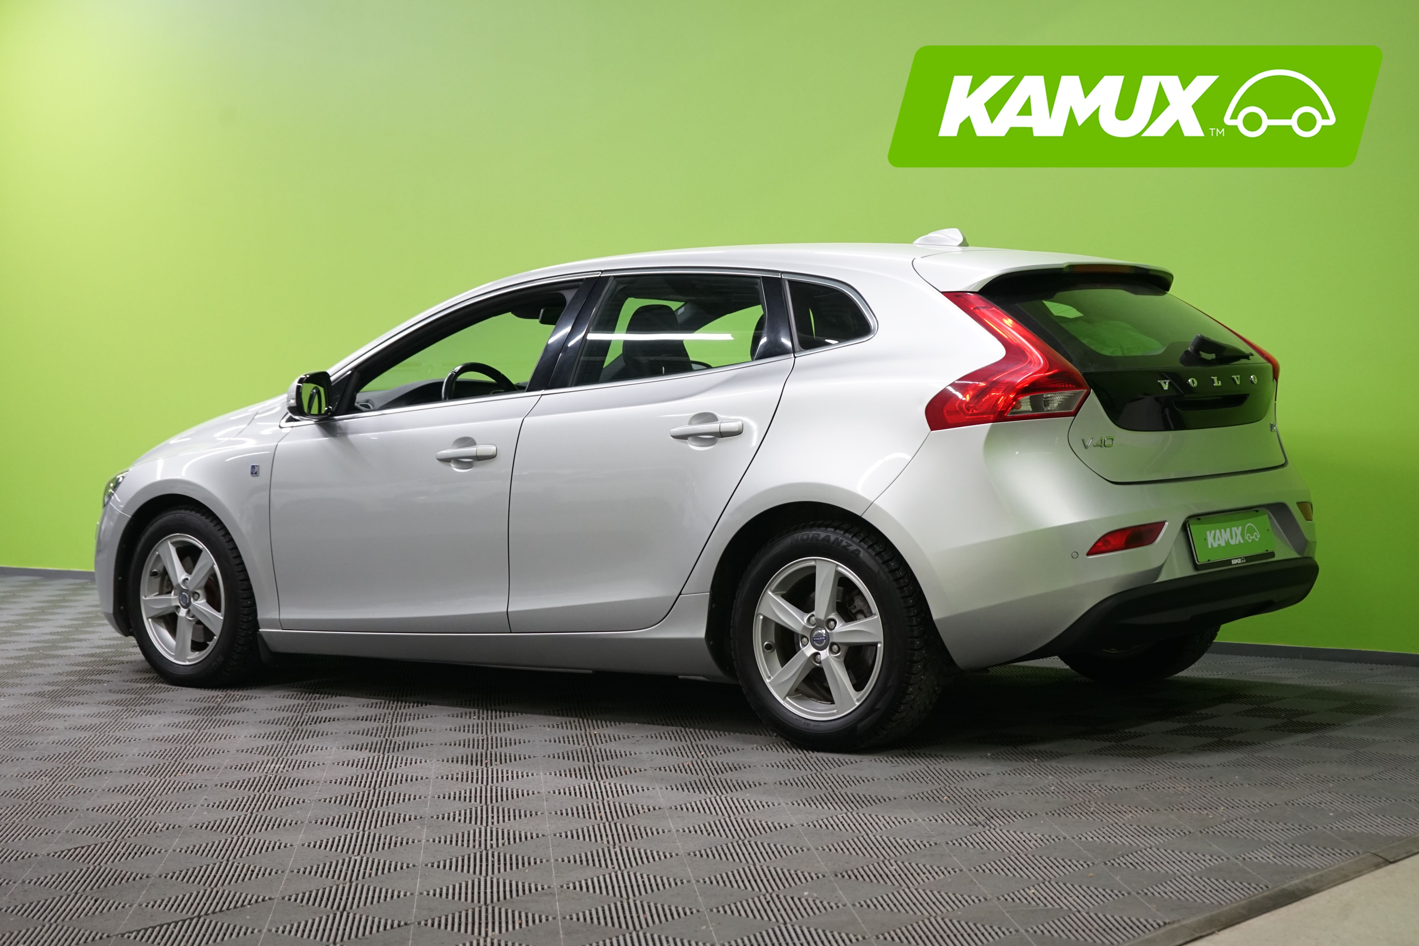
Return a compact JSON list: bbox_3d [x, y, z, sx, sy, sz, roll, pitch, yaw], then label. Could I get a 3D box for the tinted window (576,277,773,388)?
[{"bbox_3d":[-0.103,-0.405,7.005,0.646,0.333,0.060,0,-19,38],"label":"tinted window"}]

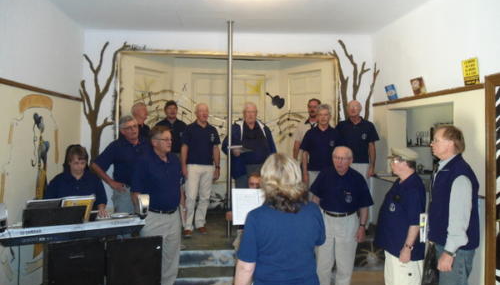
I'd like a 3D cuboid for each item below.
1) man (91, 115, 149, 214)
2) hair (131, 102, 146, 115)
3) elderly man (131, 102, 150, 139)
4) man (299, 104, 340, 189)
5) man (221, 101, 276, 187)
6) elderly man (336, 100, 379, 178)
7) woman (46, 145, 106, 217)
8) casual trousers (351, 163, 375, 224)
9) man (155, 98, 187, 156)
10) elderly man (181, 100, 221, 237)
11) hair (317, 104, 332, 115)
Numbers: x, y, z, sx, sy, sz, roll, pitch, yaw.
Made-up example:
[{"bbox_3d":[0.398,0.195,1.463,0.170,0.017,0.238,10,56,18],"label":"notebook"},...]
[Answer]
[{"bbox_3d":[-1.404,0.550,4.150,0.620,1.700,0.400,-1,2,-35],"label":"man"},{"bbox_3d":[-1.495,-0.451,5.050,0.210,0.190,0.180,1,2,41],"label":"hair"},{"bbox_3d":[-1.500,0.305,5.050,0.500,1.720,0.340,-1,2,-37],"label":"elderly man"},{"bbox_3d":[0.910,0.350,4.780,0.540,1.670,0.350,1,1,11],"label":"man"},{"bbox_3d":[-0.020,0.322,4.900,0.650,1.710,0.450,0,1,0],"label":"man"},{"bbox_3d":[1.419,0.319,4.980,0.570,1.750,0.330,0,1,18],"label":"elderly man"},{"bbox_3d":[-1.395,0.818,3.020,0.500,1.620,0.420,0,1,-19],"label":"woman"},{"bbox_3d":[1.474,0.691,5.150,0.420,0.900,0.280,1,1,12],"label":"casual trousers"},{"bbox_3d":[-1.059,0.319,5.000,0.500,1.740,0.330,0,1,-18],"label":"man"},{"bbox_3d":[-0.637,0.330,4.830,0.500,1.690,0.360,0,1,-9],"label":"elderly man"},{"bbox_3d":[0.942,-0.417,4.750,0.180,0.150,0.200,0,1,12],"label":"hair"}]

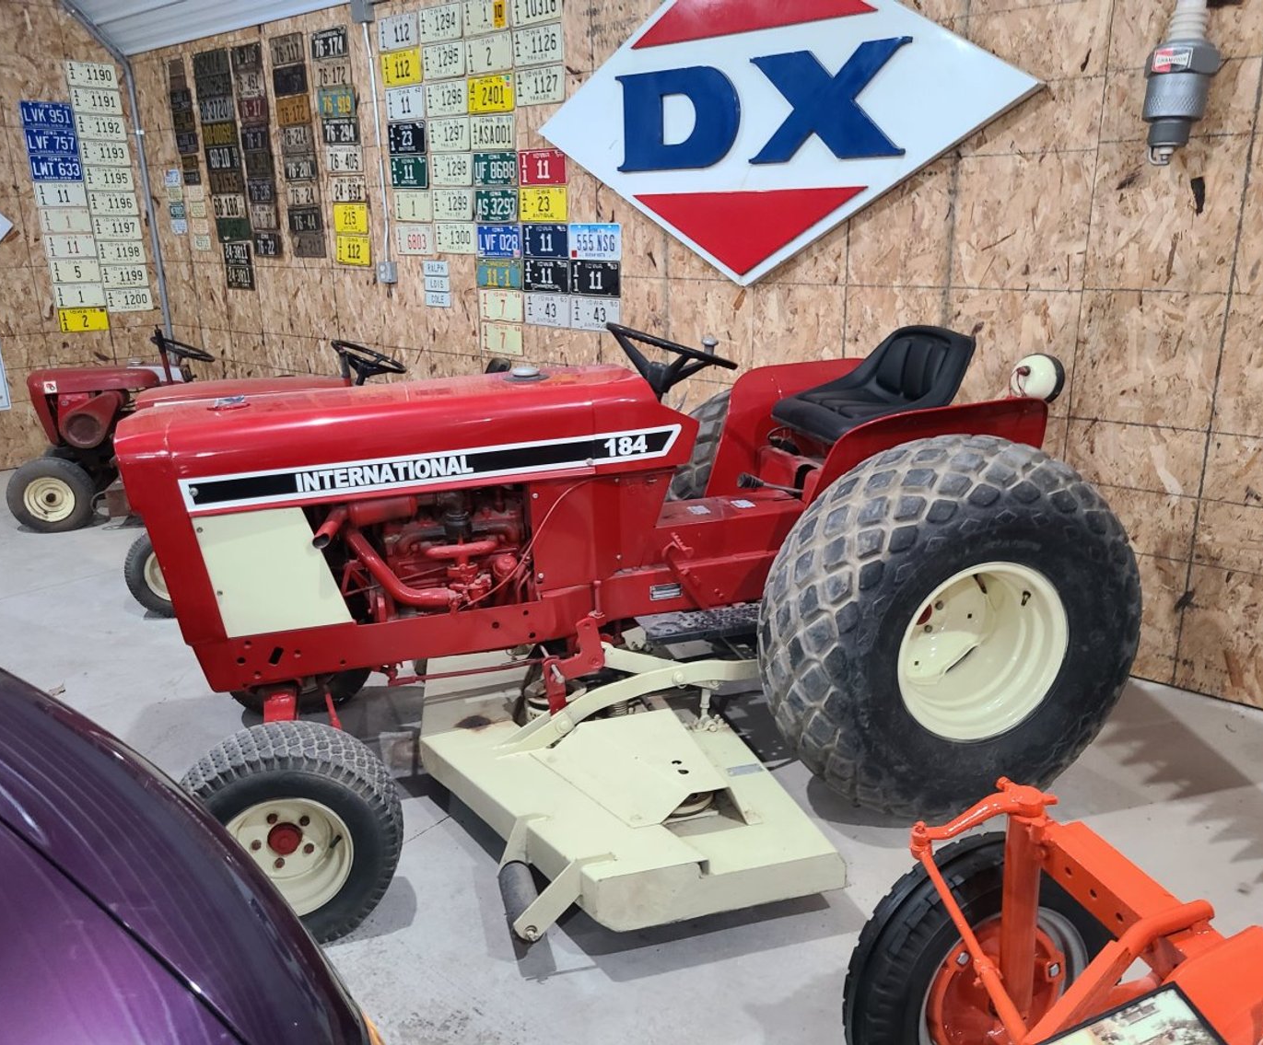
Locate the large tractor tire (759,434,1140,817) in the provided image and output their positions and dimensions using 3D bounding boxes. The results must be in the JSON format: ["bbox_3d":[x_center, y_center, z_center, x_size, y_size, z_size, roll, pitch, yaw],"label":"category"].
[{"bbox_3d":[0.820,0.275,2.691,1.000,1.000,0.390,-6,17,-17],"label":"large tractor tire"}]

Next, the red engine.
[{"bbox_3d":[-0.528,0.073,2.736,0.520,0.420,0.380,-6,17,-17],"label":"red engine"}]

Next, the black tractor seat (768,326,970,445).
[{"bbox_3d":[0.703,-0.406,3.057,0.480,0.300,0.470,-6,17,-17],"label":"black tractor seat"}]

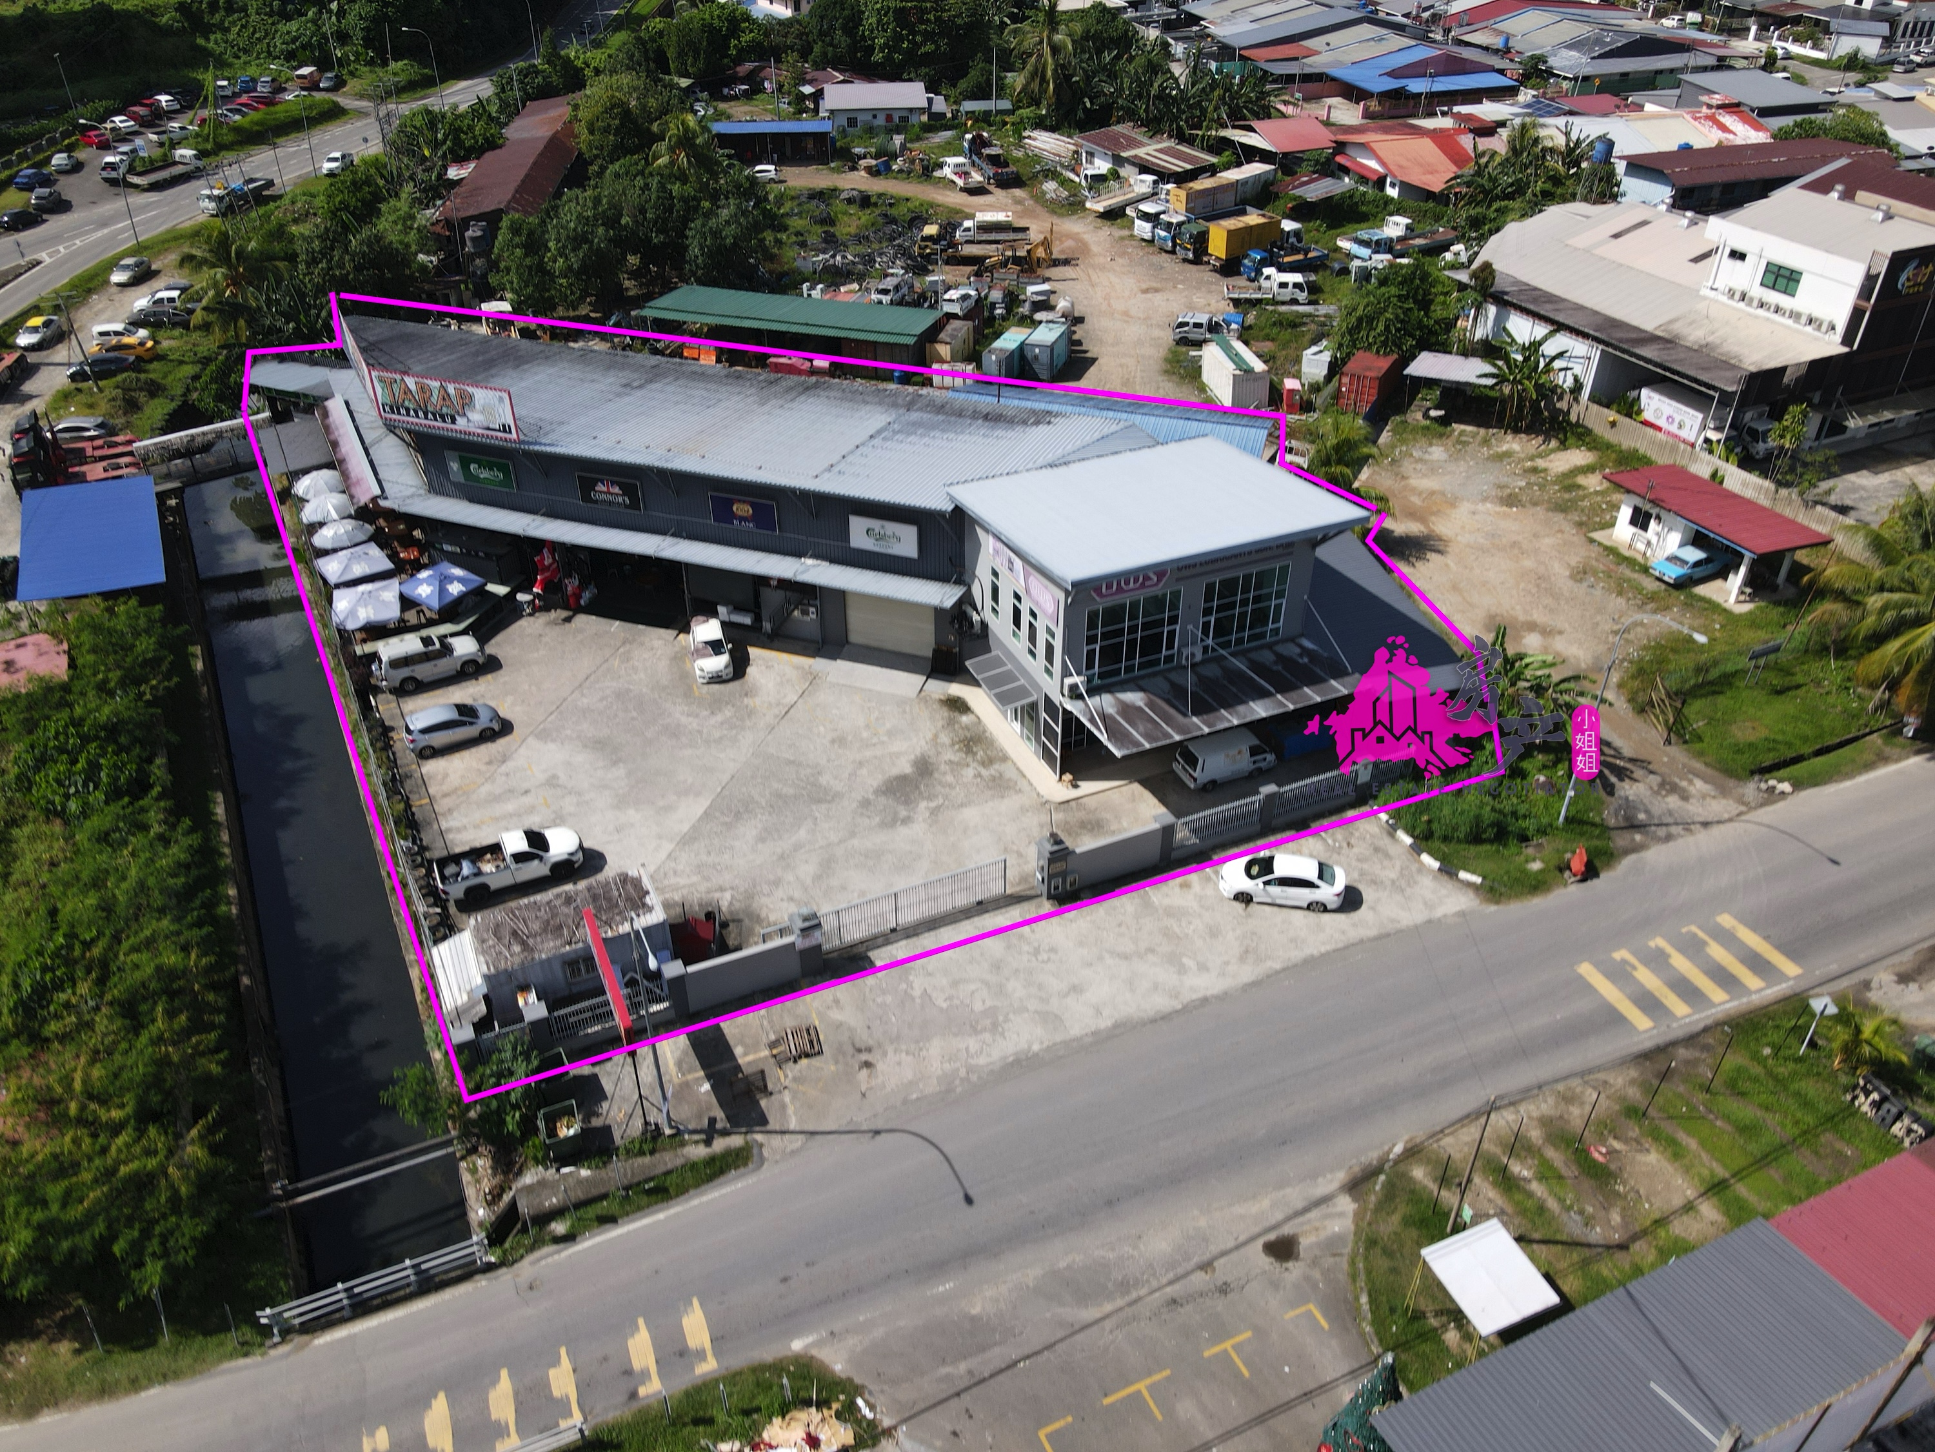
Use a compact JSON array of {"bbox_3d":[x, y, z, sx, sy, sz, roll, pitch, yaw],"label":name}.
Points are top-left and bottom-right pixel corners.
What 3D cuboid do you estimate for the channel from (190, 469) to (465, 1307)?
[{"bbox_3d":[-32.180,-0.440,62.597,5.100,2.100,64.000,-17,38,-23],"label":"channel"}]

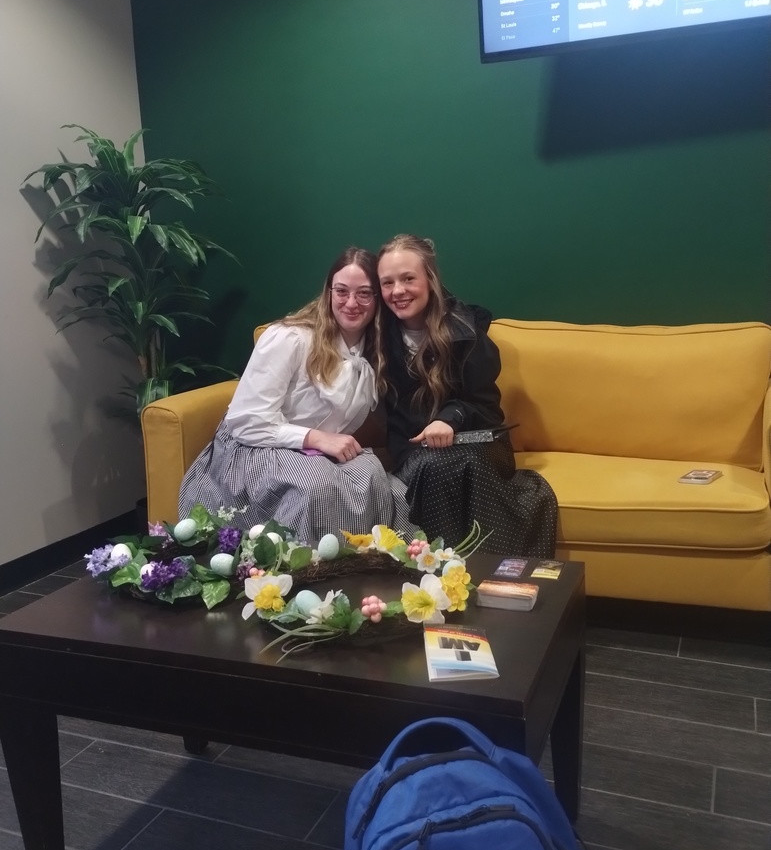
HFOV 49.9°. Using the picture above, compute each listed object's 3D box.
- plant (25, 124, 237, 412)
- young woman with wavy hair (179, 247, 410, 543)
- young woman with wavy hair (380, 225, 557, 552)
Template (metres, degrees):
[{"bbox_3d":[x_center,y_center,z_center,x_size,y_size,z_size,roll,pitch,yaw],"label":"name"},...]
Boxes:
[{"bbox_3d":[-0.830,-0.277,3.010,0.620,1.550,0.680,2,11,23],"label":"plant"},{"bbox_3d":[-0.230,0.011,2.549,0.630,1.090,0.700,-3,10,-2],"label":"young woman with wavy hair"},{"bbox_3d":[0.212,0.016,2.363,0.540,1.120,0.680,-1,10,10],"label":"young woman with wavy hair"}]

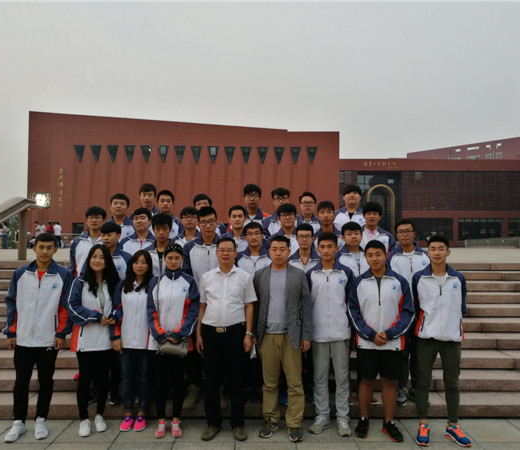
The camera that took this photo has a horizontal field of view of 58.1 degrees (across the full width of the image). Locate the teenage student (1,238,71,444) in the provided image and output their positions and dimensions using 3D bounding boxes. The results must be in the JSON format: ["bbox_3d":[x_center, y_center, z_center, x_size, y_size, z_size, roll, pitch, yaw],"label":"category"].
[{"bbox_3d":[-1.969,0.943,4.150,0.580,1.770,0.350,1,-1,-13],"label":"teenage student"}]

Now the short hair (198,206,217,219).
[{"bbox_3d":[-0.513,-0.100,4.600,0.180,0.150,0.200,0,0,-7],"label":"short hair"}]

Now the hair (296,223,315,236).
[{"bbox_3d":[0.447,0.060,4.620,0.178,0.150,0.205,0,-1,3],"label":"hair"}]

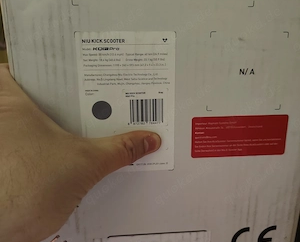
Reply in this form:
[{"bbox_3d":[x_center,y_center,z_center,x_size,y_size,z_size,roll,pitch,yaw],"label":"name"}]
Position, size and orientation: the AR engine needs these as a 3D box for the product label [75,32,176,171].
[{"bbox_3d":[-0.017,-0.011,0.220,0.075,0.114,0.002,-1,15,-4],"label":"product label"}]

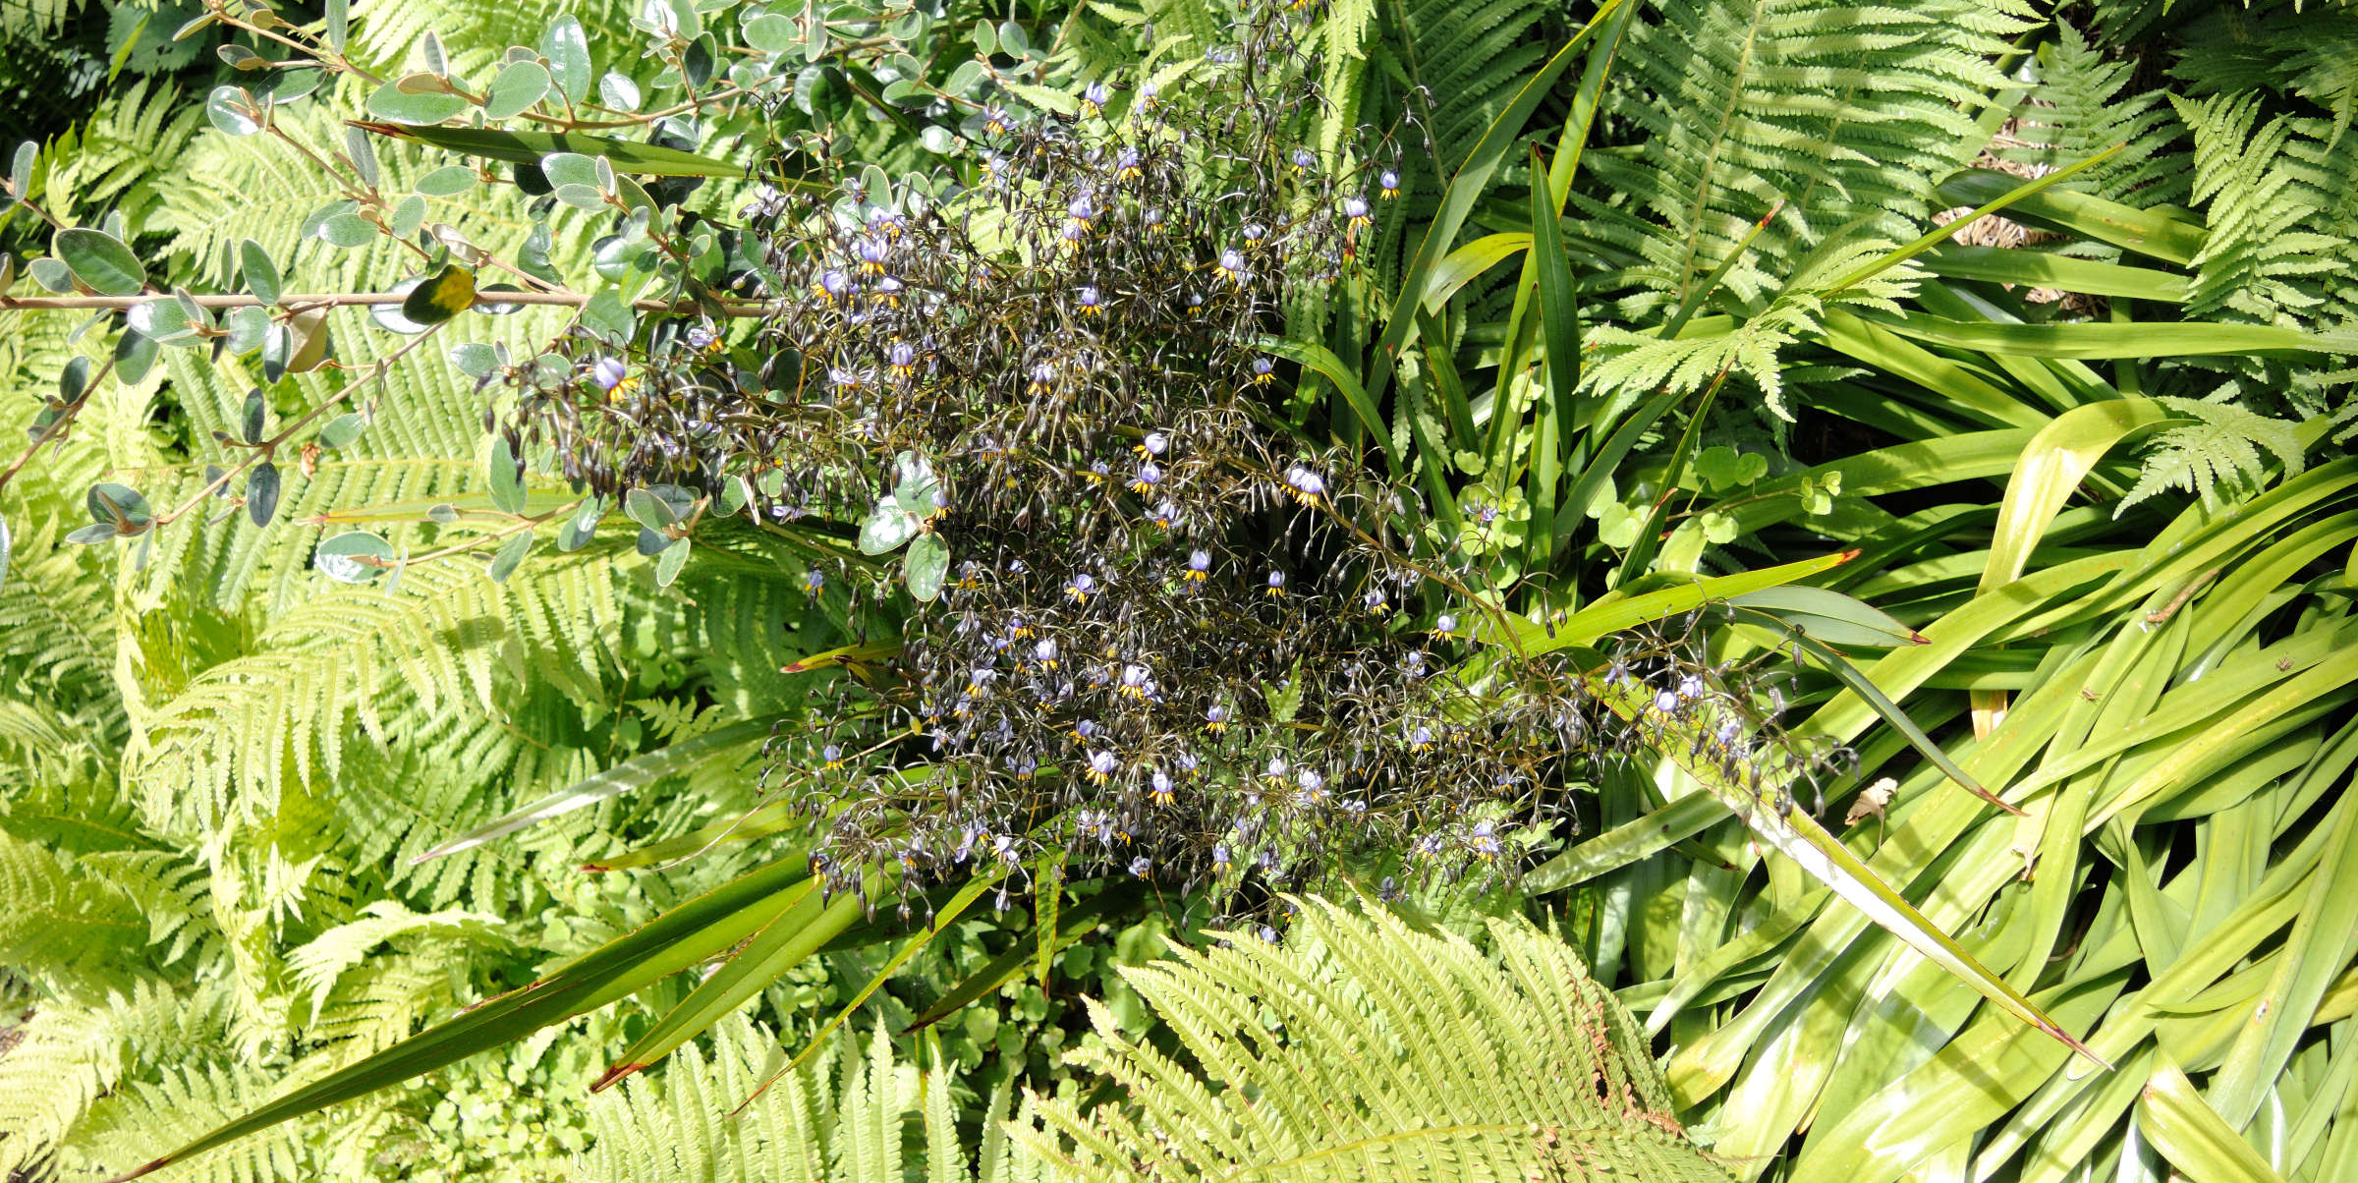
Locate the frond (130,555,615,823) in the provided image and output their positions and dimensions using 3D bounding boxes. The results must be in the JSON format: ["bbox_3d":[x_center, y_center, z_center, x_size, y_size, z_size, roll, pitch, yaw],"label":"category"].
[{"bbox_3d":[-0.551,0.066,1.300,0.336,0.080,0.160,-25,52,-7],"label":"frond"}]

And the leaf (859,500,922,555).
[{"bbox_3d":[-0.174,-0.038,1.150,0.038,0.010,0.028,-24,68,-7],"label":"leaf"}]

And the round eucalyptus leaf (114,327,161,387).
[{"bbox_3d":[-0.612,-0.138,1.120,0.024,0.010,0.037,9,77,15],"label":"round eucalyptus leaf"}]

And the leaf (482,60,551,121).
[{"bbox_3d":[-0.417,-0.315,1.200,0.046,0.010,0.031,-32,67,0],"label":"leaf"}]

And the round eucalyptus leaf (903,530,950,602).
[{"bbox_3d":[-0.152,-0.015,1.150,0.026,0.010,0.043,1,77,0],"label":"round eucalyptus leaf"}]

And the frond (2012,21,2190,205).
[{"bbox_3d":[0.943,-0.489,1.950,0.170,0.050,0.210,-10,76,-3],"label":"frond"}]

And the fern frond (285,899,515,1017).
[{"bbox_3d":[-0.543,0.255,1.330,0.155,0.050,0.075,-17,45,-7],"label":"fern frond"}]

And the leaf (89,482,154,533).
[{"bbox_3d":[-0.611,-0.049,1.100,0.038,0.010,0.027,27,65,-8],"label":"leaf"}]

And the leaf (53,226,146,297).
[{"bbox_3d":[-0.611,-0.187,1.080,0.061,0.010,0.033,35,60,0],"label":"leaf"}]

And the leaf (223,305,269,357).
[{"bbox_3d":[-0.547,-0.154,1.120,0.026,0.010,0.031,36,74,15],"label":"leaf"}]

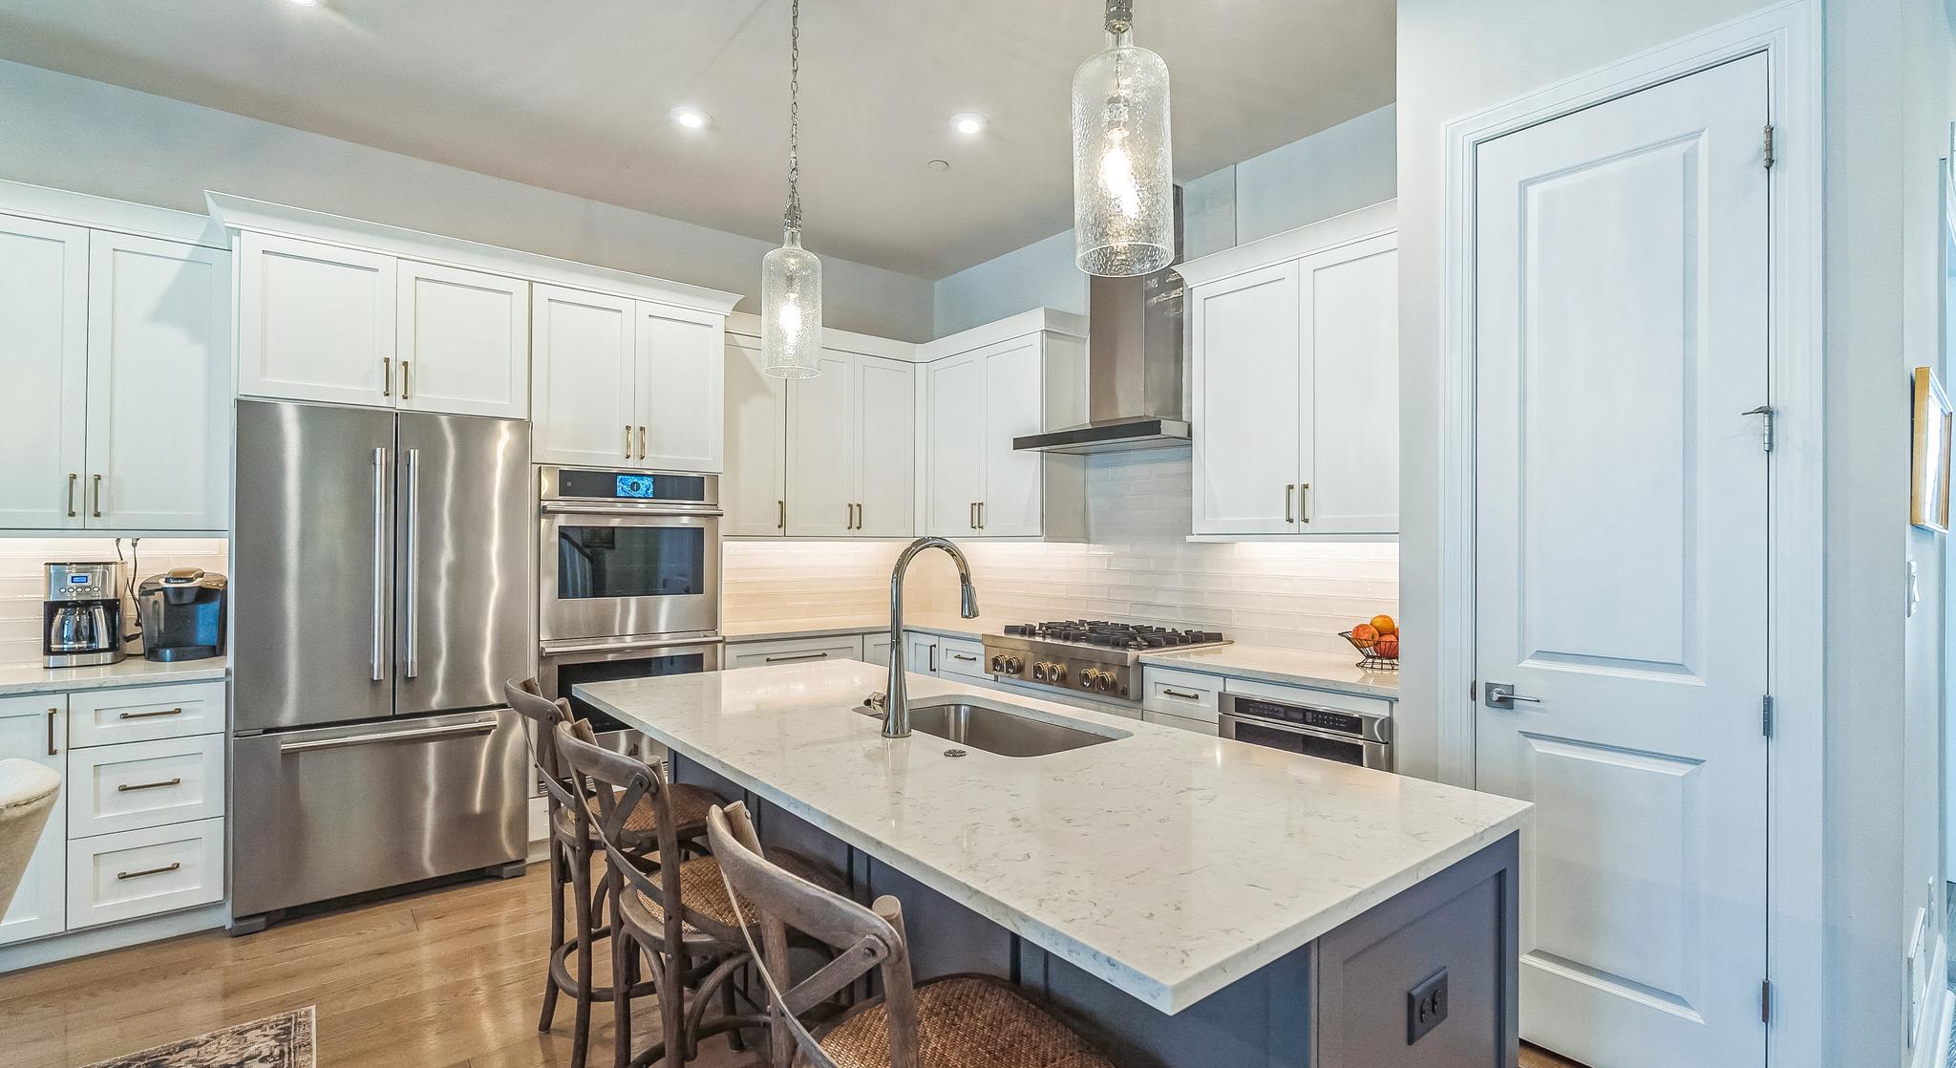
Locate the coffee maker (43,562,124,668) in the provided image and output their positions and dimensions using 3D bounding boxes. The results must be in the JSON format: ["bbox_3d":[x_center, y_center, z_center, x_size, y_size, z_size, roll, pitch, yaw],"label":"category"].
[{"bbox_3d":[-3.166,0.285,3.093,0.193,0.358,0.235,1,-1,-39],"label":"coffee maker"}]

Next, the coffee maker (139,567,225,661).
[{"bbox_3d":[-2.932,0.288,3.227,0.255,0.330,0.330,0,0,-40],"label":"coffee maker"}]

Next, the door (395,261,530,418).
[{"bbox_3d":[-2.013,-0.750,3.413,0.445,0.557,0.024,1,-1,-39],"label":"door"}]

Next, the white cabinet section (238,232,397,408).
[{"bbox_3d":[-2.341,-0.750,3.103,0.444,0.562,0.022,0,0,-40],"label":"white cabinet section"}]

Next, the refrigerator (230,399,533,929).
[{"bbox_3d":[-2.349,0.460,3.450,0.908,1.822,0.690,0,0,-40],"label":"refrigerator"}]

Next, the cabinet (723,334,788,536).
[{"bbox_3d":[-1.289,-0.506,4.573,0.453,1.050,0.335,1,-1,-39],"label":"cabinet"}]

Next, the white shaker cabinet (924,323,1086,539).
[{"bbox_3d":[0.134,-0.499,4.815,0.335,1.070,1.010,1,-1,-39],"label":"white shaker cabinet"}]

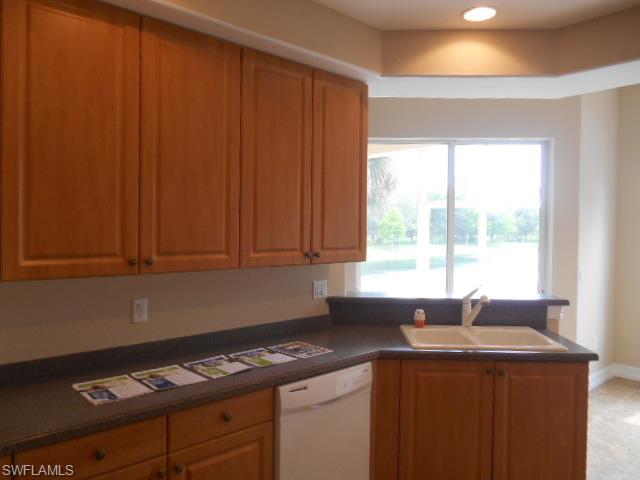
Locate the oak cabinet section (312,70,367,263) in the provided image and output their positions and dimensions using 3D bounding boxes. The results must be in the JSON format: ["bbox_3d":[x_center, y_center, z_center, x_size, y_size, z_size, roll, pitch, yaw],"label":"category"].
[{"bbox_3d":[0.008,-0.382,2.738,0.414,1.001,0.325,-1,2,-41],"label":"oak cabinet section"}]

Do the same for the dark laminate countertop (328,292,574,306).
[{"bbox_3d":[0.842,0.404,3.333,1.581,0.038,0.344,1,1,2],"label":"dark laminate countertop"}]

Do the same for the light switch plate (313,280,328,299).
[{"bbox_3d":[0.003,0.318,3.091,0.116,0.116,0.012,-1,2,-43],"label":"light switch plate"}]

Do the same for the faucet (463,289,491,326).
[{"bbox_3d":[0.988,0.445,3.056,0.060,0.250,0.230,0,1,-16],"label":"faucet"}]

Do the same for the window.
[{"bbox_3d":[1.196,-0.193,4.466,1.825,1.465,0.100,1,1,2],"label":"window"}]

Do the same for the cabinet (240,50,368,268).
[{"bbox_3d":[-0.154,-0.401,2.708,0.898,1.055,0.325,-1,2,-43],"label":"cabinet"}]

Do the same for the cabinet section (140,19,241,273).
[{"bbox_3d":[-0.640,-0.374,2.165,0.462,1.001,0.325,-1,2,-41],"label":"cabinet section"}]

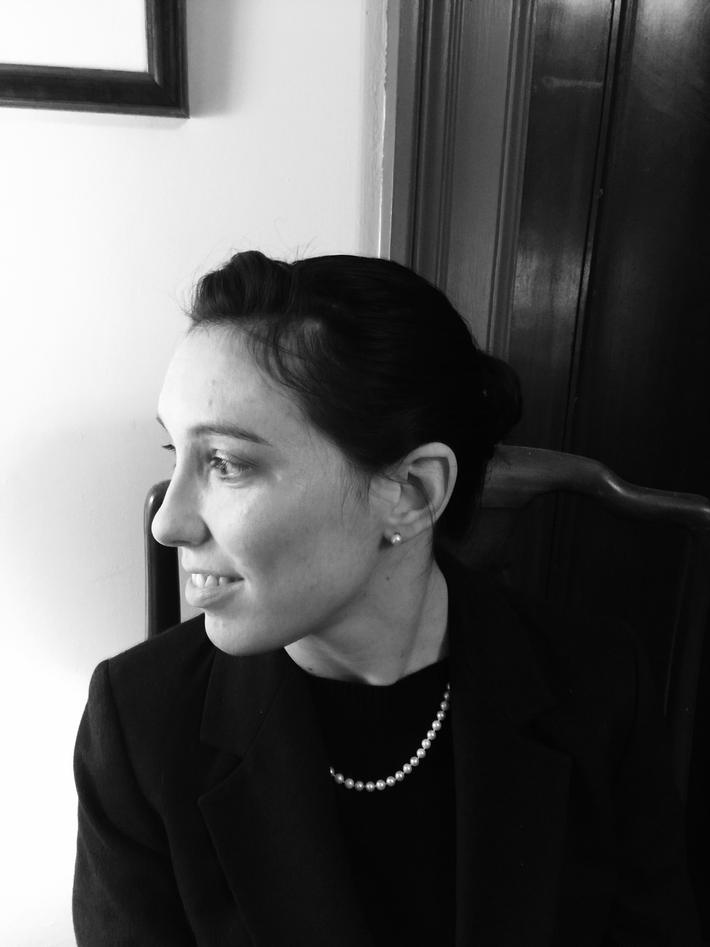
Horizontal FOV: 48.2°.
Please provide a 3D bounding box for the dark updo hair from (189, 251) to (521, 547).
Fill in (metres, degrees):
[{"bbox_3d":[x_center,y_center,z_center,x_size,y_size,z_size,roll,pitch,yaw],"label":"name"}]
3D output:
[{"bbox_3d":[0.012,-0.044,0.490,0.217,0.185,0.160,-9,15,-26],"label":"dark updo hair"}]

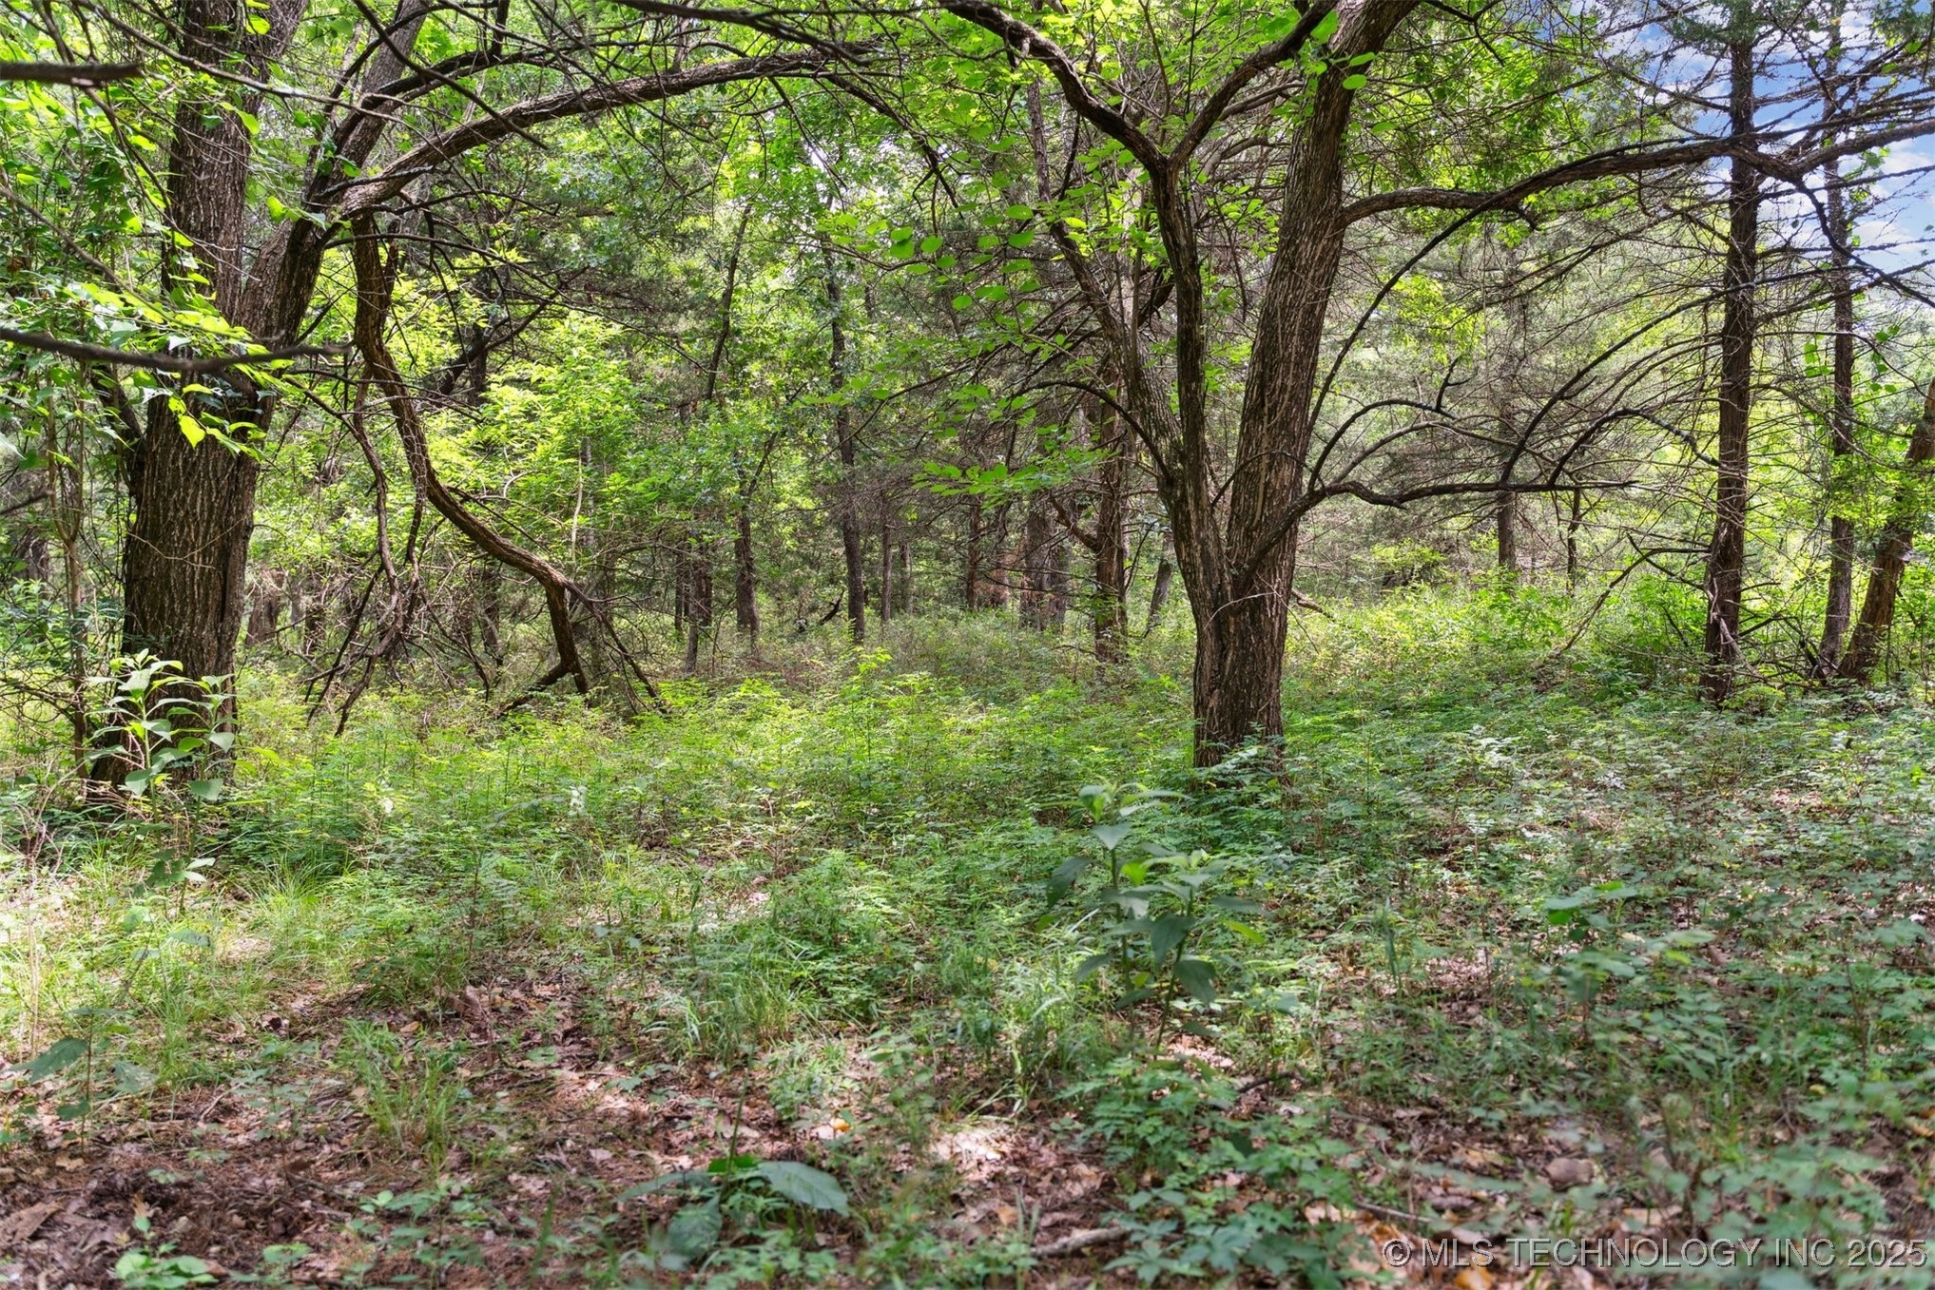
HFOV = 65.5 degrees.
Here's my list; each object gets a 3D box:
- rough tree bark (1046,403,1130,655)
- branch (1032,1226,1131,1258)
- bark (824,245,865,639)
[{"bbox_3d":[1.060,-0.999,13.111,0.711,2.257,0.421,0,5,5],"label":"rough tree bark"},{"bbox_3d":[0.210,1.093,2.786,0.216,0.026,0.035,-2,5,-24],"label":"branch"},{"bbox_3d":[-1.239,-1.986,15.144,0.228,3.975,0.228,-3,5,-4],"label":"bark"}]

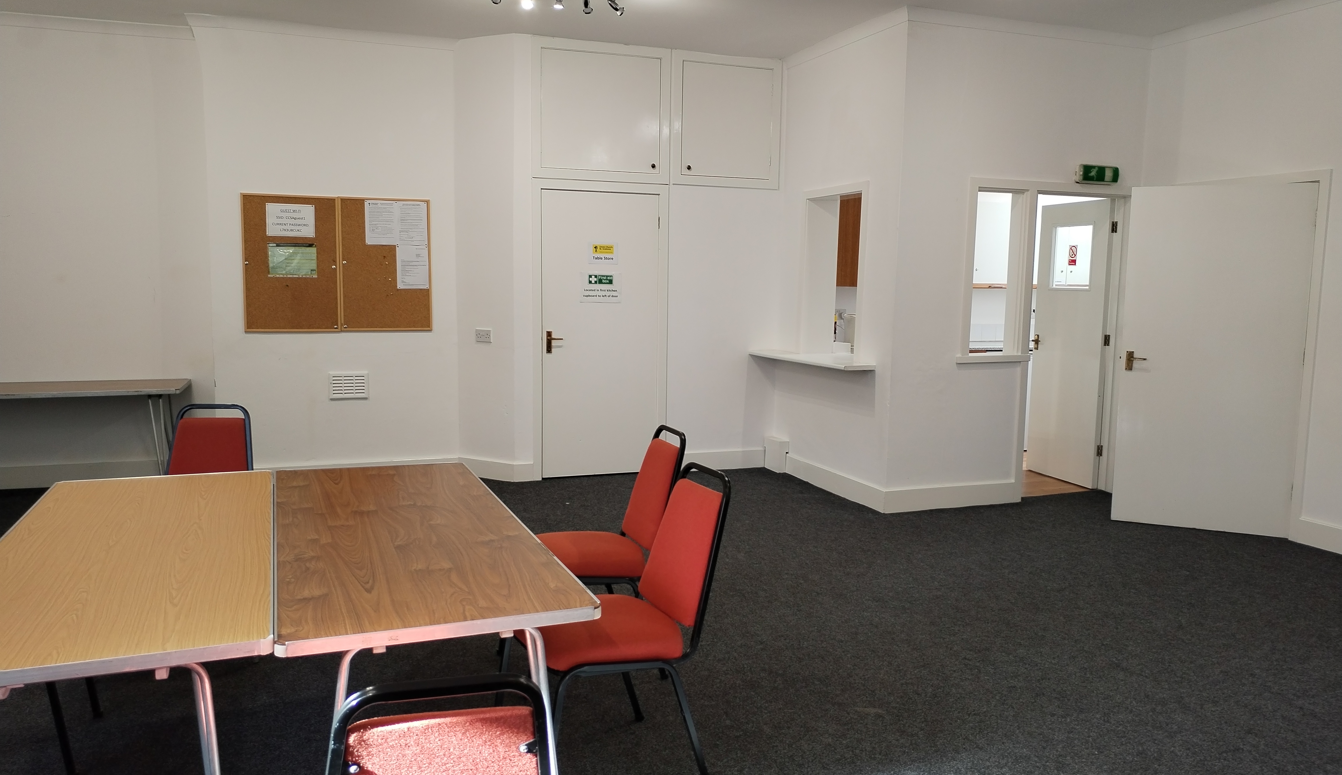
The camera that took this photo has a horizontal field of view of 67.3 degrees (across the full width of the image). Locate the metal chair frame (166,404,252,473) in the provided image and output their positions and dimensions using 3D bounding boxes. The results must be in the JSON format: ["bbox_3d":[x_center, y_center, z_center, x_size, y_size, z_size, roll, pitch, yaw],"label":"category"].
[{"bbox_3d":[-1.950,0.540,4.113,0.450,0.885,0.600,0,7,-5],"label":"metal chair frame"}]

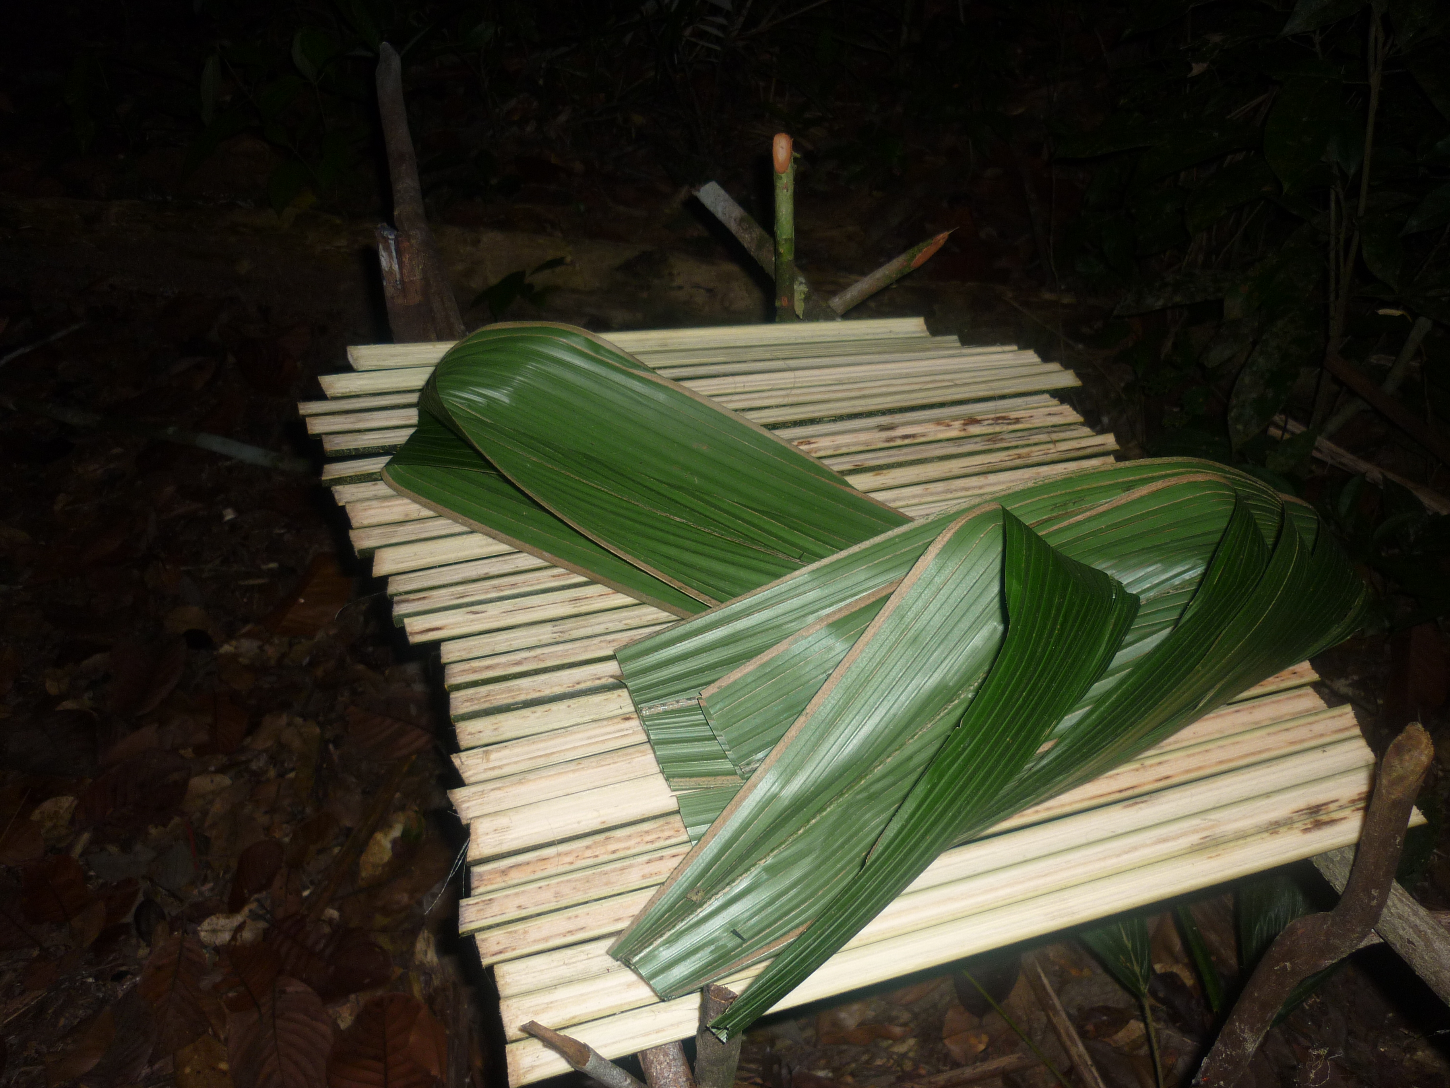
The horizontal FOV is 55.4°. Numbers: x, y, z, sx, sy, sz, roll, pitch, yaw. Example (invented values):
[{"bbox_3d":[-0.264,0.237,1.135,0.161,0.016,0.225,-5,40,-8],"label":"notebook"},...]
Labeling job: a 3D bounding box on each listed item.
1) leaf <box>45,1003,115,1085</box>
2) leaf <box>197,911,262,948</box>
[{"bbox_3d":[-0.748,0.580,1.602,0.056,0.020,0.109,12,36,12],"label":"leaf"},{"bbox_3d":[-0.621,0.486,1.744,0.086,0.020,0.052,-1,36,-7],"label":"leaf"}]

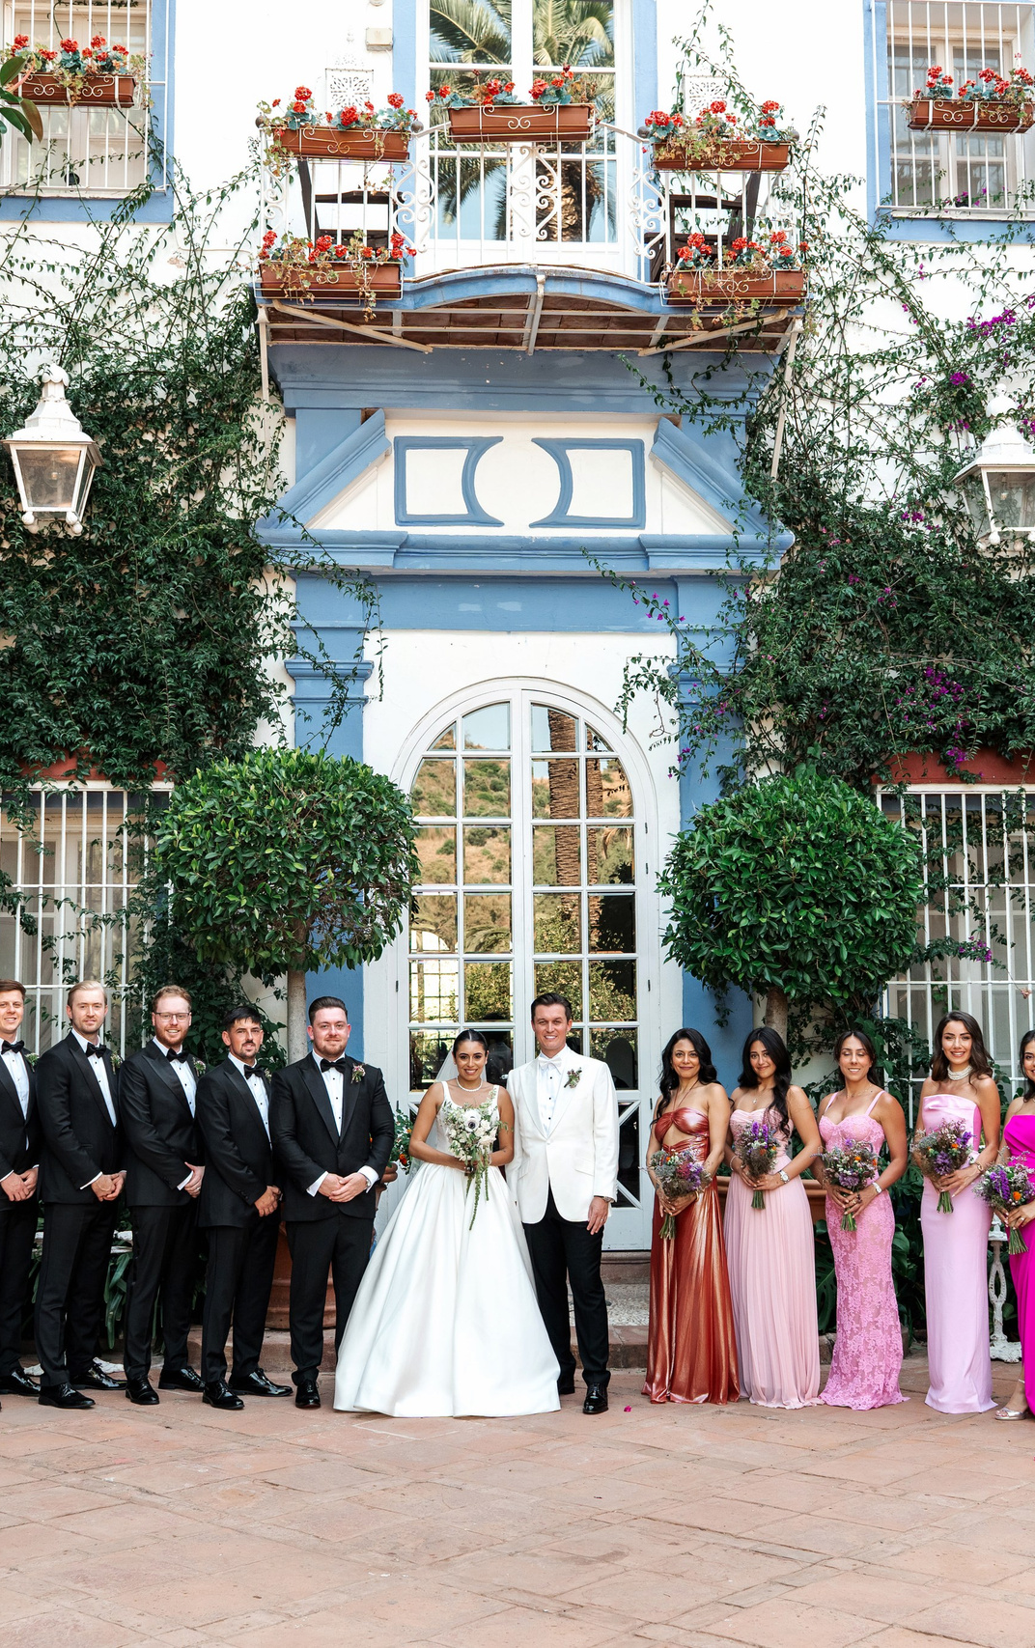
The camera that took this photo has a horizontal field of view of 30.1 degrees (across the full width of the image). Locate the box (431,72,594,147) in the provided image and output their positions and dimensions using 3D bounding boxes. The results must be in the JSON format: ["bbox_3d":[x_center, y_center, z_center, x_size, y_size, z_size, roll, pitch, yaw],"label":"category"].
[{"bbox_3d":[-0.029,-3.995,10.731,0.905,0.347,0.260,0,-6,-4],"label":"box"}]

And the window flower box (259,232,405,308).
[{"bbox_3d":[-1.054,-3.184,11.005,0.833,0.376,0.260,0,-6,-4],"label":"window flower box"}]

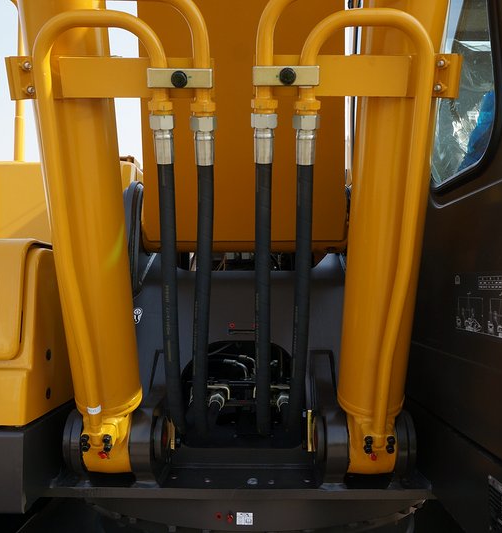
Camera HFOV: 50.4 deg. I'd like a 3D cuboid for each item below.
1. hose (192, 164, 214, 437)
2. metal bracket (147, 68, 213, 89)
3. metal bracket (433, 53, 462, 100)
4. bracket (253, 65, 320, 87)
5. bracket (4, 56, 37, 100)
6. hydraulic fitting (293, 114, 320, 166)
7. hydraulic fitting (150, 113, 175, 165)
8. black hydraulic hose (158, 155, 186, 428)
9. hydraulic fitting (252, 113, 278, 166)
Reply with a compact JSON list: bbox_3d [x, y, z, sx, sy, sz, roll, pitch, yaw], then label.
[{"bbox_3d":[-0.098,0.090,1.095,0.035,0.599,0.050,2,17,0],"label":"hose"},{"bbox_3d":[-0.126,-0.336,0.953,0.117,0.034,0.035,0,21,1],"label":"metal bracket"},{"bbox_3d":[0.380,-0.370,1.035,0.054,0.080,0.035,0,21,1],"label":"metal bracket"},{"bbox_3d":[0.064,-0.340,0.953,0.117,0.034,0.035,0,21,1],"label":"bracket"},{"bbox_3d":[-0.446,-0.367,1.035,0.054,0.080,0.035,0,21,1],"label":"bracket"},{"bbox_3d":[0.102,-0.234,0.985,0.047,0.090,0.047,0,21,1],"label":"hydraulic fitting"},{"bbox_3d":[-0.162,-0.235,0.985,0.047,0.090,0.047,0,21,1],"label":"hydraulic fitting"},{"bbox_3d":[-0.158,0.085,1.095,0.038,0.596,0.050,0,17,1],"label":"black hydraulic hose"},{"bbox_3d":[0.025,-0.235,0.985,0.047,0.090,0.047,0,21,1],"label":"hydraulic fitting"}]

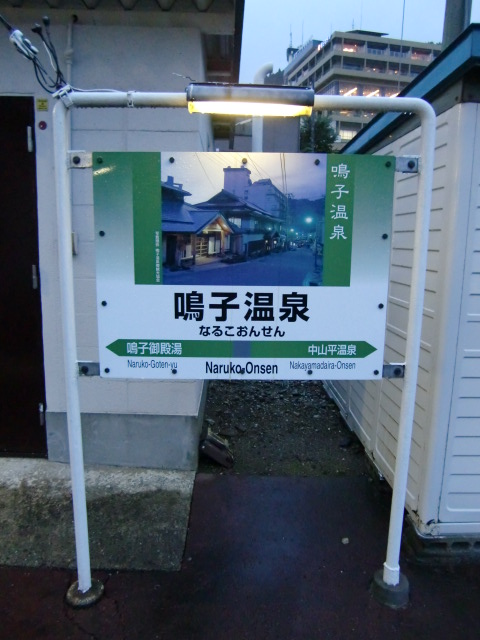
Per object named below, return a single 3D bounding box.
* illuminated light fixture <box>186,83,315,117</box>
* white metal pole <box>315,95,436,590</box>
[{"bbox_3d":[0.033,-0.723,1.702,0.406,0.076,0.090,1,10,-1],"label":"illuminated light fixture"},{"bbox_3d":[0.453,0.156,1.916,0.419,1.854,0.058,1,10,-1],"label":"white metal pole"}]

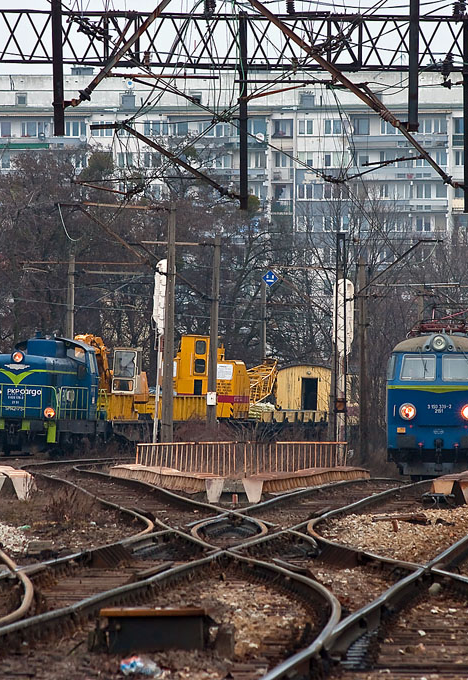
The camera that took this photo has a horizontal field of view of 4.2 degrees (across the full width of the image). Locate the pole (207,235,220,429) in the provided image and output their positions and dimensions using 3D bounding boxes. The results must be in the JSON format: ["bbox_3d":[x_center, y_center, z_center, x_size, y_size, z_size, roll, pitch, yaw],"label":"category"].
[{"bbox_3d":[-0.713,0.232,228.000,0.320,7.900,0.320,0,-1,0],"label":"pole"}]

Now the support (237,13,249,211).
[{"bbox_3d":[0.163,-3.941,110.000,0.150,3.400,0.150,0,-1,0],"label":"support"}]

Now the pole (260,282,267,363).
[{"bbox_3d":[1.274,1.187,276.000,0.280,7.400,0.280,0,-1,0],"label":"pole"}]

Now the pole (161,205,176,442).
[{"bbox_3d":[-1.776,-0.014,176.000,0.340,7.500,0.320,0,-1,0],"label":"pole"}]

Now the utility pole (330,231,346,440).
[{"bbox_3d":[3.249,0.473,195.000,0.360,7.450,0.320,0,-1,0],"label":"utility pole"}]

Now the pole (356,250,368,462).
[{"bbox_3d":[4.946,0.712,246.000,0.320,8.100,0.320,0,-1,0],"label":"pole"}]

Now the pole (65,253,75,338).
[{"bbox_3d":[-6.497,0.497,254.000,0.300,8.000,0.300,0,-1,0],"label":"pole"}]

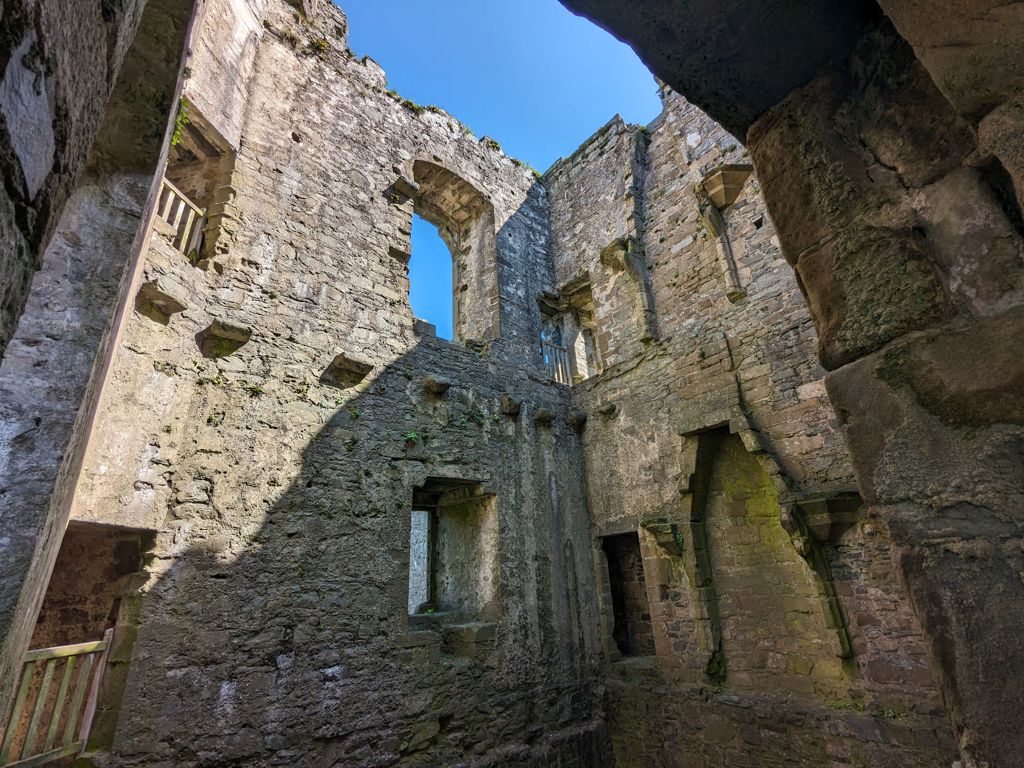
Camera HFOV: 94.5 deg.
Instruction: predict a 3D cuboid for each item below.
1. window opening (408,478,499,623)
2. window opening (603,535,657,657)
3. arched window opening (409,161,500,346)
[{"bbox_3d":[-1.103,2.432,6.799,1.034,1.687,1.535,-23,-29,39],"label":"window opening"},{"bbox_3d":[2.095,3.514,8.019,0.730,1.870,0.547,-23,-29,39],"label":"window opening"},{"bbox_3d":[-1.350,-2.256,8.795,1.034,3.648,1.946,-23,-29,39],"label":"arched window opening"}]

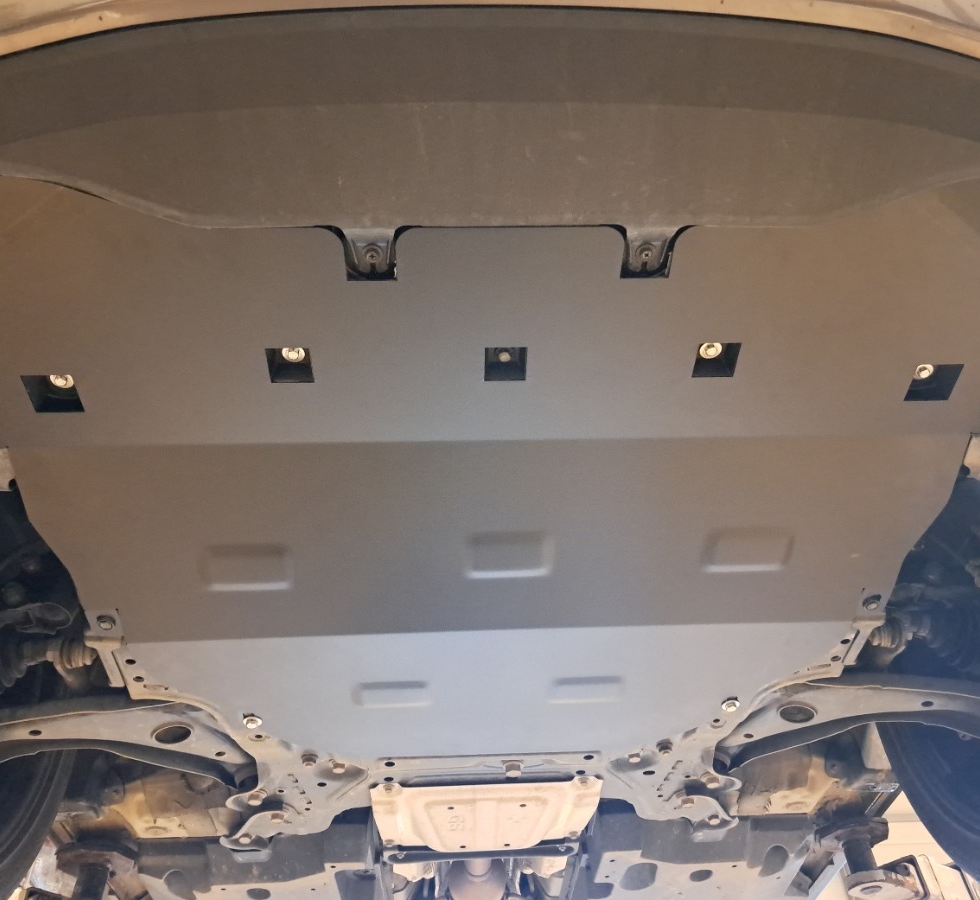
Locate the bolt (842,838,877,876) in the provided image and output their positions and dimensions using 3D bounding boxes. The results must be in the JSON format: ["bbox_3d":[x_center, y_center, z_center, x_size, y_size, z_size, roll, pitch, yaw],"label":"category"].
[{"bbox_3d":[0.697,0.769,1.570,0.050,0.060,0.050,-1,-43,-3],"label":"bolt"}]

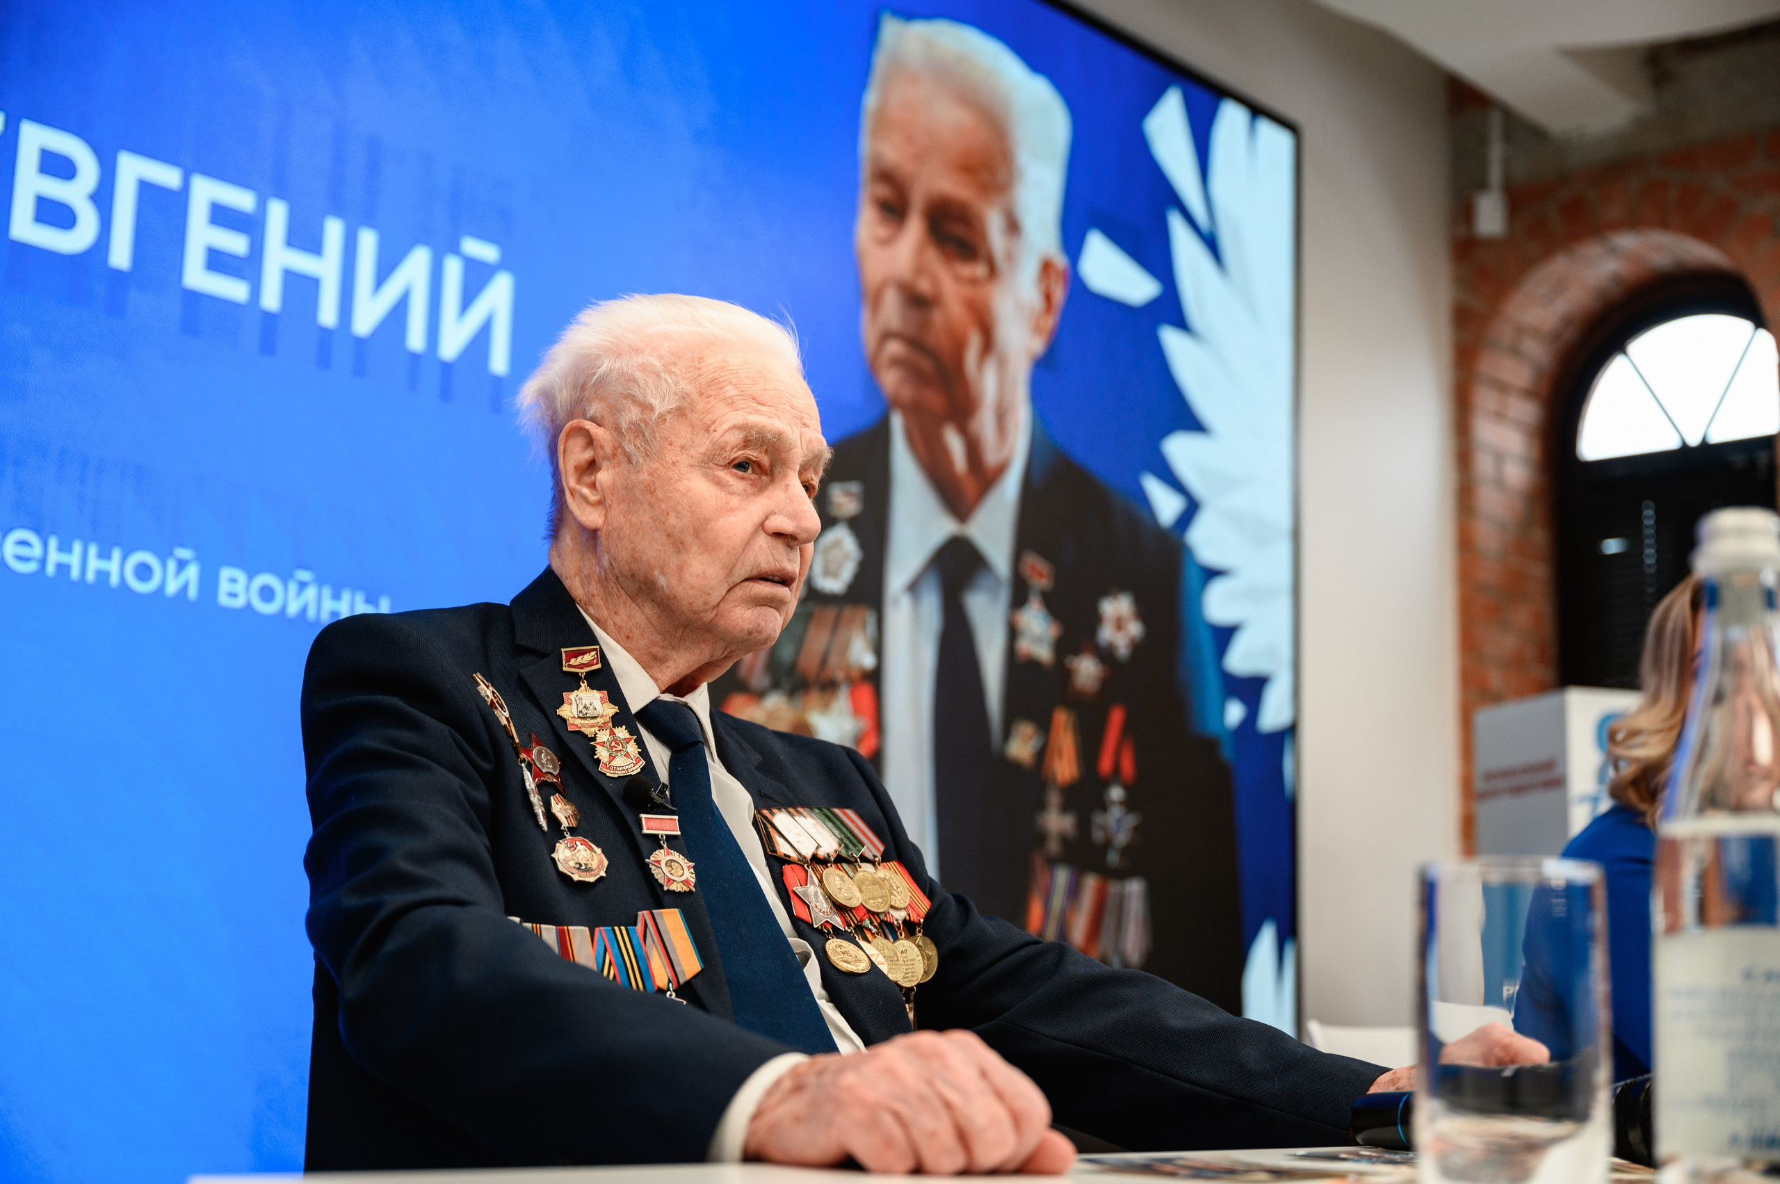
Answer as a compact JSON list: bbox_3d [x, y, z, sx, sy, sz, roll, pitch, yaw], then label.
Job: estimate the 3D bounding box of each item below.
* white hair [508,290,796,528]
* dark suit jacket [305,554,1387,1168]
[{"bbox_3d":[-0.152,-0.118,1.530,0.200,0.160,0.175,-4,-12,31],"label":"white hair"},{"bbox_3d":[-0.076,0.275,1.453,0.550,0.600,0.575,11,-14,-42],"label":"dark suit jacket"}]

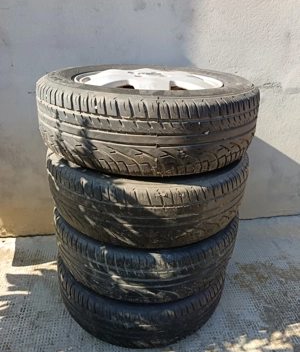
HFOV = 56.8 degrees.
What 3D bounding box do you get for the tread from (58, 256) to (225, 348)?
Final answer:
[{"bbox_3d":[-0.031,0.321,1.087,0.624,0.194,0.624,3,27,0],"label":"tread"}]

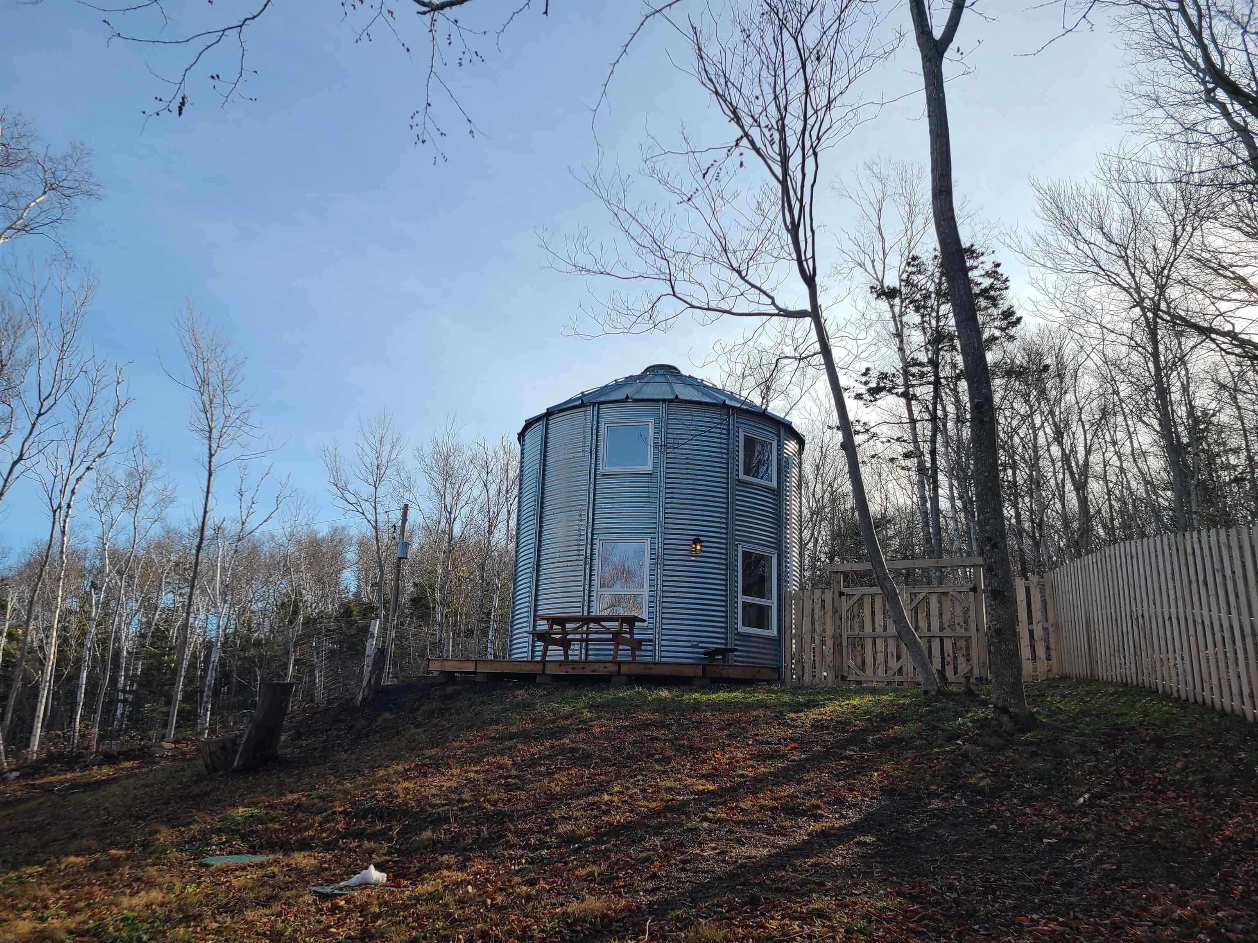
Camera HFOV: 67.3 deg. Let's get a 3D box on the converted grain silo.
[{"bbox_3d":[0.688,1.154,21.607,6.600,7.350,6.600,3,-14,-3],"label":"converted grain silo"}]

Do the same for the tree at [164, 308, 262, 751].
[{"bbox_3d":[-10.039,0.928,22.011,2.700,10.300,2.600,8,-15,-24],"label":"tree"}]

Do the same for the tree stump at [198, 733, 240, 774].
[{"bbox_3d":[-6.018,4.138,13.869,0.600,0.550,0.600,7,-15,-21],"label":"tree stump"}]

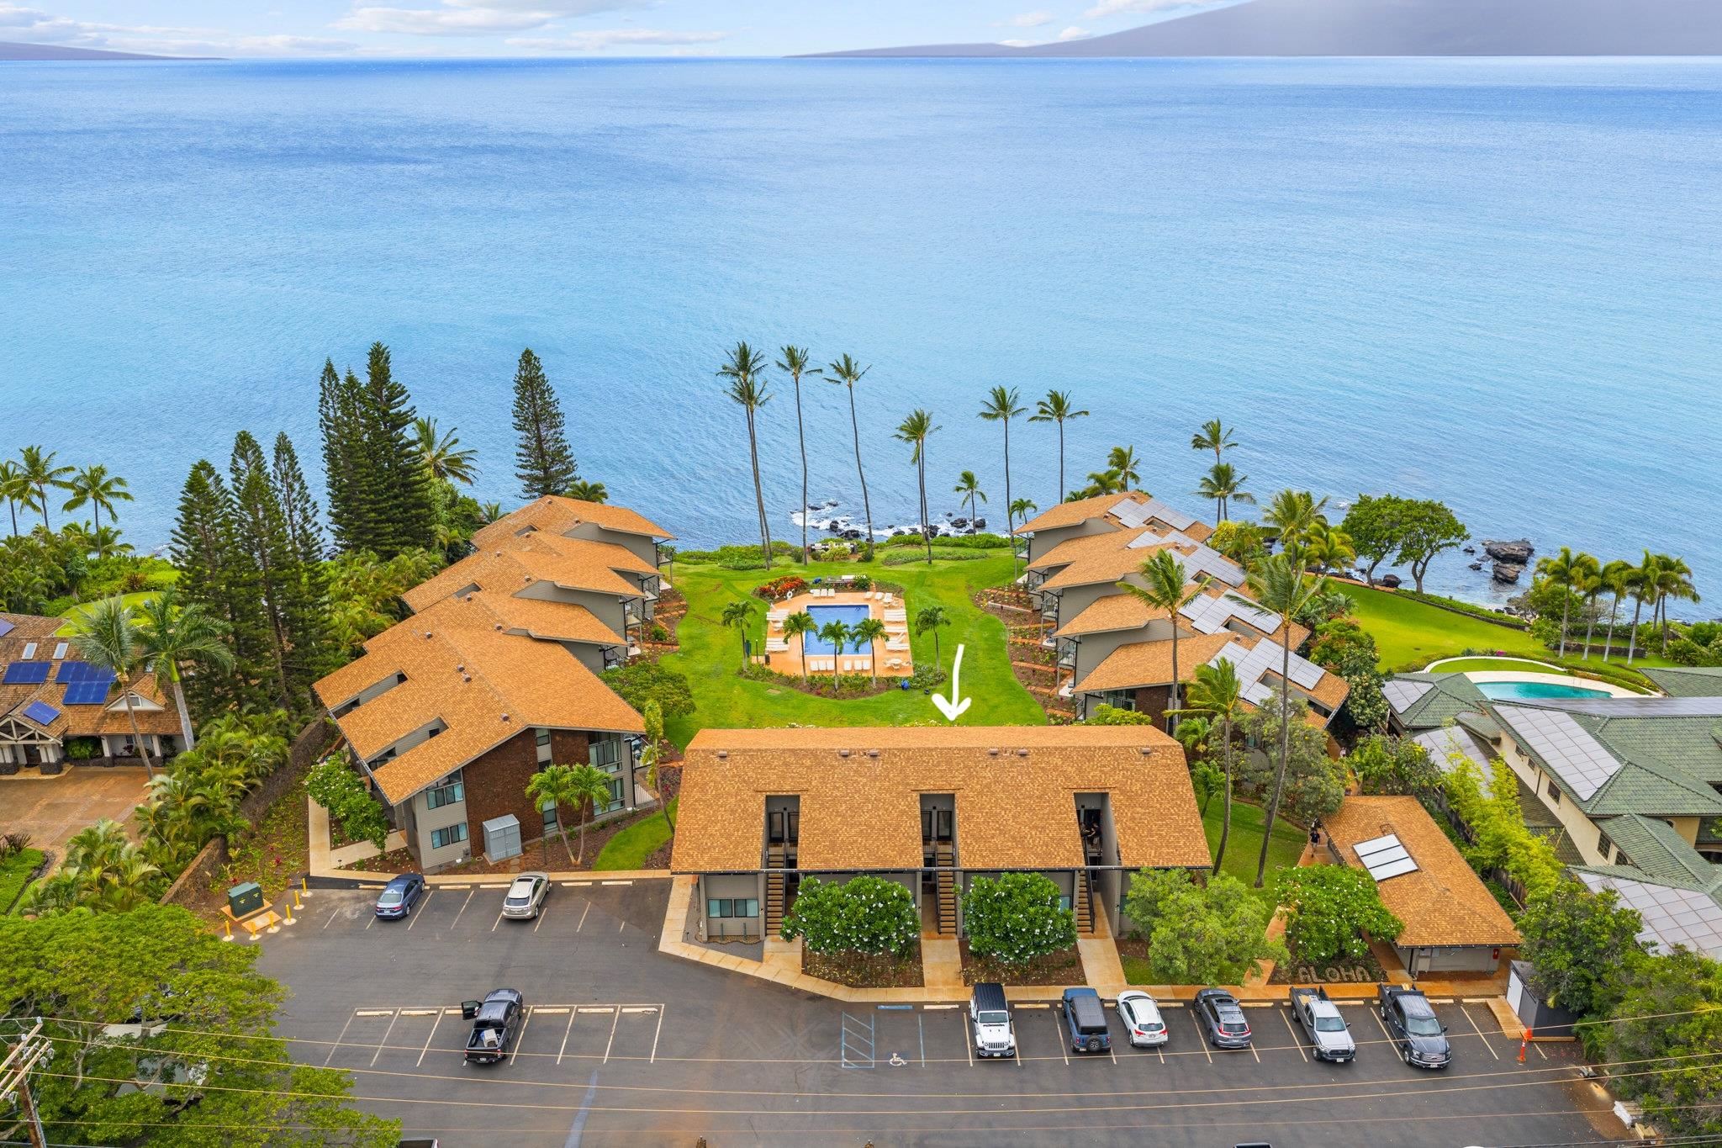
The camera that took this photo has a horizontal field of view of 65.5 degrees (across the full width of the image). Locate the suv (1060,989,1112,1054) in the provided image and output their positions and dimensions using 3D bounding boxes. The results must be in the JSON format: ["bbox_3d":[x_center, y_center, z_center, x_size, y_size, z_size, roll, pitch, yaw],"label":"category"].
[{"bbox_3d":[11.681,22.980,69.348,1.930,1.850,4.750,0,18,-1],"label":"suv"}]

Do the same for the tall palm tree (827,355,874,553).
[{"bbox_3d":[-1.080,-13.058,150.413,5.435,23.361,5.435,0,21,0],"label":"tall palm tree"}]

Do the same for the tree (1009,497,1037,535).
[{"bbox_3d":[18.786,-5.930,155.868,3.120,6.300,3.120,0,21,0],"label":"tree"}]

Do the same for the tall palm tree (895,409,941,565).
[{"bbox_3d":[6.038,-9.339,145.247,5.032,17.636,4.881,0,21,0],"label":"tall palm tree"}]

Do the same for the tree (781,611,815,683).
[{"bbox_3d":[-5.336,6.392,116.075,3.132,7.032,3.038,0,21,0],"label":"tree"}]

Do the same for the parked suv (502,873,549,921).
[{"bbox_3d":[-20.939,20.048,84.196,1.880,1.680,4.700,1,21,4],"label":"parked suv"}]

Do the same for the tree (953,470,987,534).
[{"bbox_3d":[12.864,-8.027,159.039,3.970,8.920,3.970,0,21,0],"label":"tree"}]

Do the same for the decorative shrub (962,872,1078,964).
[{"bbox_3d":[9.102,19.537,75.710,6.464,5.000,5.000,0,21,0],"label":"decorative shrub"}]

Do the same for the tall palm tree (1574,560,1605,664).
[{"bbox_3d":[66.952,3.619,124.058,3.270,9.880,3.270,0,21,0],"label":"tall palm tree"}]

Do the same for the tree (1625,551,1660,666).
[{"bbox_3d":[71.020,3.239,122.943,3.210,11.390,3.210,0,21,0],"label":"tree"}]

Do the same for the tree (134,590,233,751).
[{"bbox_3d":[-49.018,8.041,98.375,7.023,14.776,6.813,0,21,0],"label":"tree"}]

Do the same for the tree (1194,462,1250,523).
[{"bbox_3d":[38.226,-6.730,142.407,6.241,10.403,6.241,0,21,0],"label":"tree"}]

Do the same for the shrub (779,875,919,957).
[{"bbox_3d":[-0.521,19.505,75.995,7.787,4.900,5.000,0,21,0],"label":"shrub"}]

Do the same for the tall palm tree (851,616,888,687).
[{"bbox_3d":[0.775,7.010,118.673,3.337,6.941,3.337,0,21,0],"label":"tall palm tree"}]

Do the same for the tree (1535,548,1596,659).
[{"bbox_3d":[61.674,2.678,118.746,4.723,10.527,4.723,0,21,0],"label":"tree"}]

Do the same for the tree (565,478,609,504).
[{"bbox_3d":[-29.242,-6.021,143.624,4.730,8.534,4.730,0,21,0],"label":"tree"}]

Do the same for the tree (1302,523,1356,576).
[{"bbox_3d":[50.865,-2.552,146.417,6.177,6.428,6.177,0,21,0],"label":"tree"}]

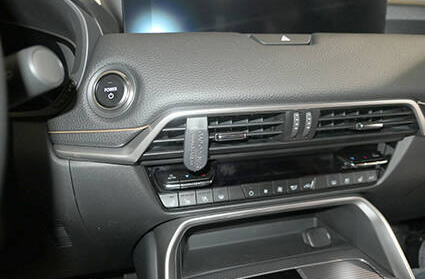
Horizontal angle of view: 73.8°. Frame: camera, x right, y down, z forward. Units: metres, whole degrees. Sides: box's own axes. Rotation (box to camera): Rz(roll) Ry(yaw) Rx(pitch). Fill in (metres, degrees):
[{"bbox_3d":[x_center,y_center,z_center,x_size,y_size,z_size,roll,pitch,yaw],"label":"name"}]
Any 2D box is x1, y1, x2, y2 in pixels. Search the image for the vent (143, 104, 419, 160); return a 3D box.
[{"bbox_3d":[0.084,-0.014,0.332,0.330,0.048,0.045,-5,13,-14],"label":"vent"}]

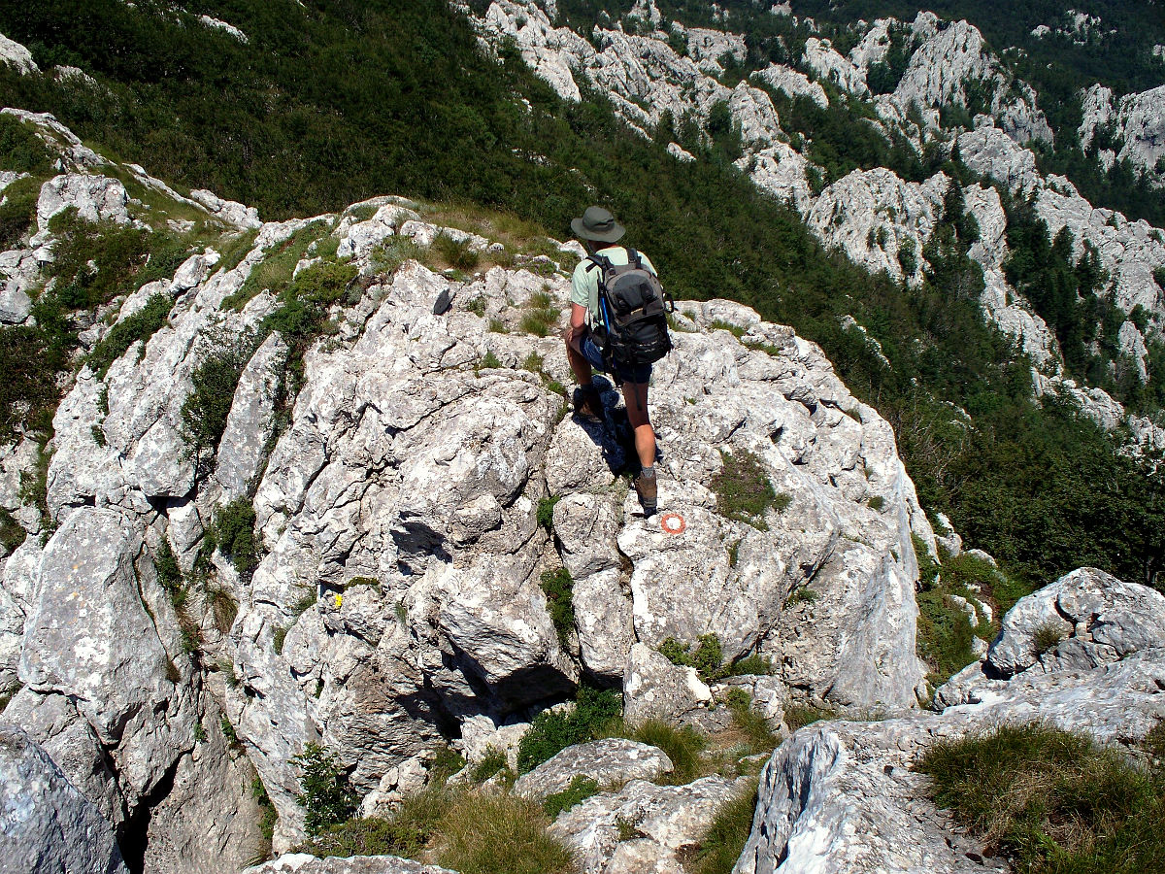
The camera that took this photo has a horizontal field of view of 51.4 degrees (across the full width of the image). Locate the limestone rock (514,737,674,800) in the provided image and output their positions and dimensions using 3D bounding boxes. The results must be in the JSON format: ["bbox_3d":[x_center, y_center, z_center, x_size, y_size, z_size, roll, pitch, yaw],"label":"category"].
[{"bbox_3d":[0.043,1.509,5.550,0.700,0.230,0.400,-5,24,-11],"label":"limestone rock"}]

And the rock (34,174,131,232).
[{"bbox_3d":[-9.865,-4.662,24.000,1.750,1.050,1.200,-8,25,-18],"label":"rock"}]

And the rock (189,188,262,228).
[{"bbox_3d":[-6.469,-4.158,22.000,1.300,0.600,0.750,-6,24,-14],"label":"rock"}]

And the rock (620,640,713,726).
[{"bbox_3d":[0.421,1.254,6.200,0.430,0.400,0.350,-4,24,-9],"label":"rock"}]

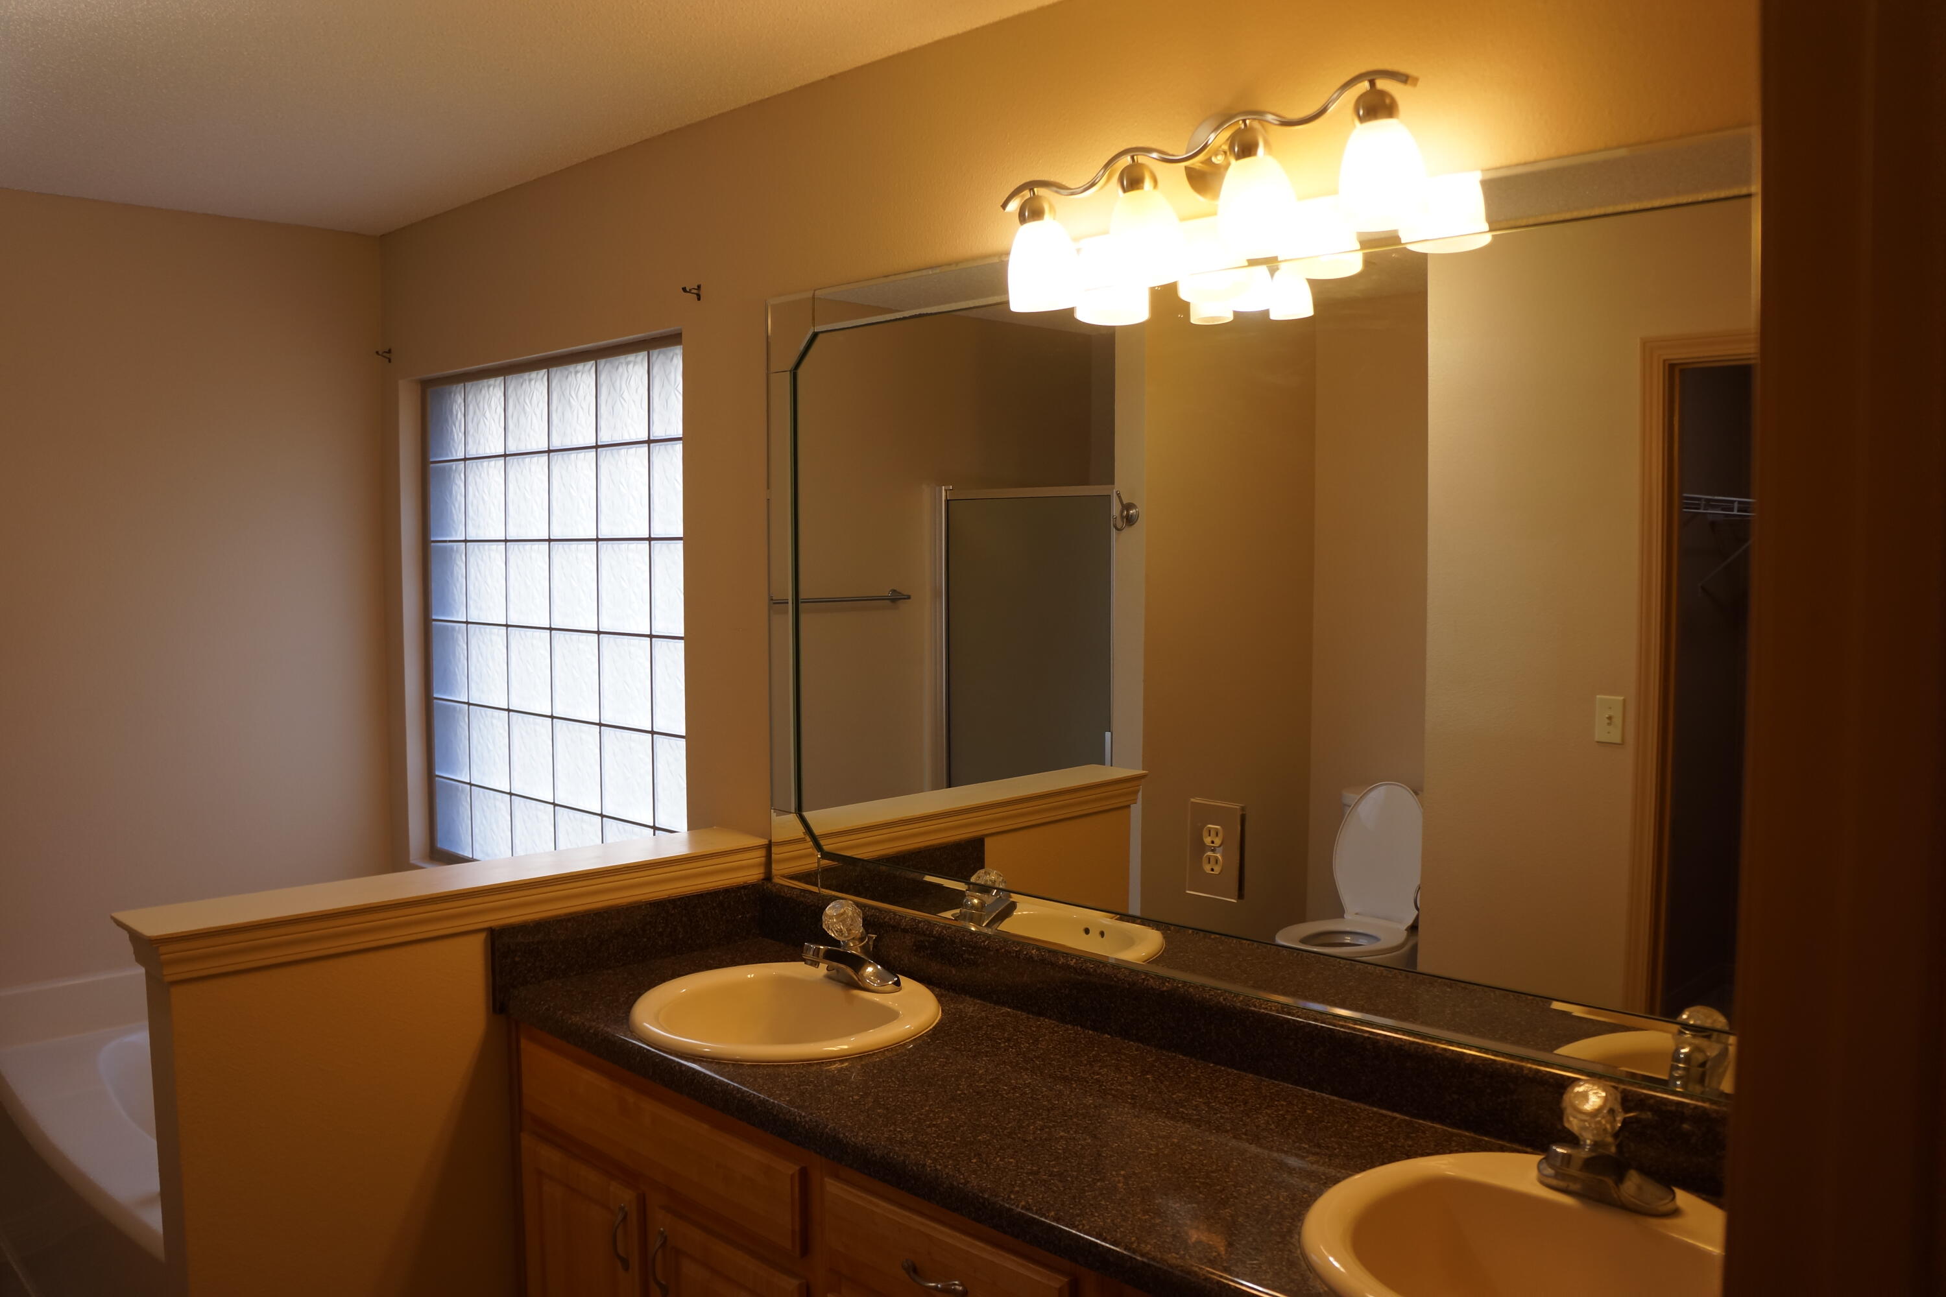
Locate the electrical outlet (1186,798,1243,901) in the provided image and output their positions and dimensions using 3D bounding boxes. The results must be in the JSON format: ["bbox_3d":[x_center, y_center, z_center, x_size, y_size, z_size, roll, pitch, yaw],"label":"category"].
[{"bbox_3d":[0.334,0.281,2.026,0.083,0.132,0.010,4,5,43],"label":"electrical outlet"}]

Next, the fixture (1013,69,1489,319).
[{"bbox_3d":[0.302,-0.600,1.915,0.660,0.215,0.150,4,5,43],"label":"fixture"}]

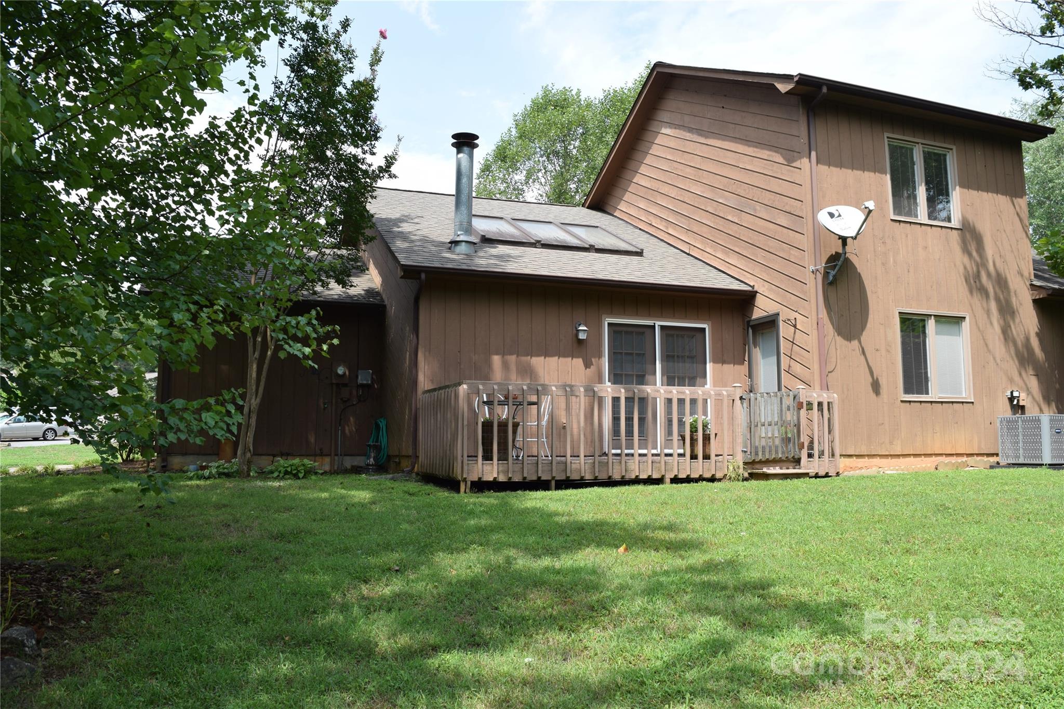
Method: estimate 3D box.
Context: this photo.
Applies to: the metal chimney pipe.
[{"bbox_3d":[-1.028,-2.437,12.025,0.457,1.889,0.452,0,-6,0],"label":"metal chimney pipe"}]

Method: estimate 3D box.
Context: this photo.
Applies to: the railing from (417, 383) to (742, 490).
[{"bbox_3d":[0.593,1.051,10.544,3.789,1.166,2.080,2,-7,-21],"label":"railing"}]

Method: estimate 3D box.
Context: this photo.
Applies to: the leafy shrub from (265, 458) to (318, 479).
[{"bbox_3d":[-3.574,1.678,11.895,0.754,0.322,0.653,2,-7,-21],"label":"leafy shrub"}]

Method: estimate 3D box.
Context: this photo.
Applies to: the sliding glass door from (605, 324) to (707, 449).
[{"bbox_3d":[1.974,0.501,12.234,1.824,2.010,0.121,2,-7,-21],"label":"sliding glass door"}]

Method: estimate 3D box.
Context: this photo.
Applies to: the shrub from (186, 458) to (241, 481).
[{"bbox_3d":[-4.593,1.640,11.501,0.739,0.322,0.653,2,-7,-21],"label":"shrub"}]

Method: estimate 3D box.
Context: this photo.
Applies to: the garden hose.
[{"bbox_3d":[-2.466,1.384,12.756,0.334,0.779,0.221,2,-7,-21],"label":"garden hose"}]

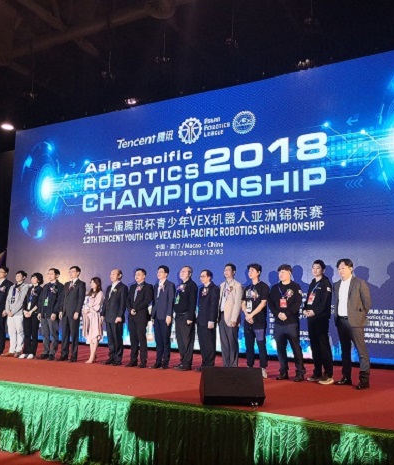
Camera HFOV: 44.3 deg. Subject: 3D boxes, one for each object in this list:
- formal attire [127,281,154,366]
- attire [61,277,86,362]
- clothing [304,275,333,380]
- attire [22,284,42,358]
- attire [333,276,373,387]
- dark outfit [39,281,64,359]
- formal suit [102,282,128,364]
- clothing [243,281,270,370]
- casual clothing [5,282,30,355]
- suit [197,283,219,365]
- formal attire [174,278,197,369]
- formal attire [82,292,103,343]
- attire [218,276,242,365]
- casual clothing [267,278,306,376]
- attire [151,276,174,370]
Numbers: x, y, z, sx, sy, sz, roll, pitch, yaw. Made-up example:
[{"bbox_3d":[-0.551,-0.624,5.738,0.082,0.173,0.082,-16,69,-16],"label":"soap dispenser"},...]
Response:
[{"bbox_3d":[-1.000,1.598,8.567,0.500,1.491,0.330,-5,-10,34],"label":"formal attire"},{"bbox_3d":[-2.375,1.660,9.303,0.500,1.548,0.320,-3,-9,22],"label":"attire"},{"bbox_3d":[1.816,1.402,7.199,0.500,1.531,0.340,-6,-11,40],"label":"clothing"},{"bbox_3d":[-3.276,1.732,9.568,0.460,1.439,0.320,-2,-9,18],"label":"attire"},{"bbox_3d":[2.215,1.365,6.886,0.560,1.571,0.370,-6,-11,40],"label":"attire"},{"bbox_3d":[-2.891,1.707,9.549,0.510,1.514,0.320,-2,-9,20],"label":"dark outfit"},{"bbox_3d":[-1.493,1.612,8.792,0.520,1.513,0.330,-3,-10,24],"label":"formal suit"},{"bbox_3d":[0.949,1.469,7.689,0.480,1.447,0.340,-5,-10,34],"label":"clothing"},{"bbox_3d":[-3.679,1.754,9.911,0.460,1.454,0.300,-3,-9,25],"label":"casual clothing"},{"bbox_3d":[0.189,1.548,7.964,0.330,1.444,0.480,9,-12,-43],"label":"suit"},{"bbox_3d":[-0.197,1.545,8.297,0.500,1.547,0.340,-5,-10,34],"label":"formal attire"},{"bbox_3d":[-1.962,1.582,9.079,0.410,0.979,0.350,-5,-10,33],"label":"formal attire"},{"bbox_3d":[0.537,1.492,7.756,0.330,1.504,0.490,9,-12,-44],"label":"attire"},{"bbox_3d":[1.371,1.445,7.333,0.570,1.469,0.350,-3,-10,27],"label":"casual clothing"},{"bbox_3d":[-0.580,1.577,8.376,0.490,1.487,0.320,-7,-12,41],"label":"attire"}]

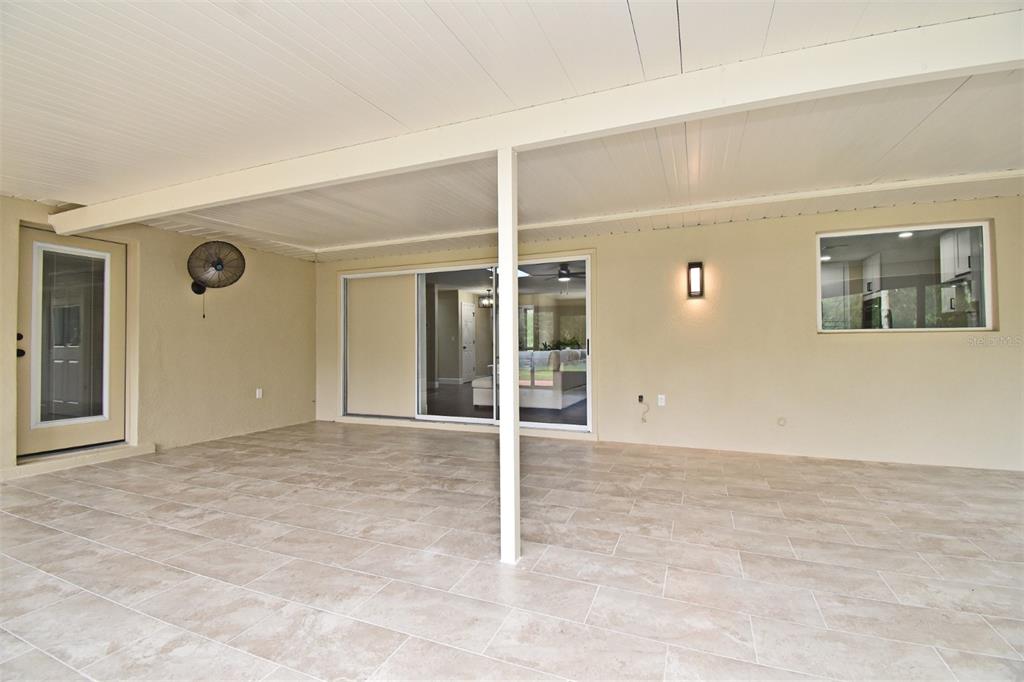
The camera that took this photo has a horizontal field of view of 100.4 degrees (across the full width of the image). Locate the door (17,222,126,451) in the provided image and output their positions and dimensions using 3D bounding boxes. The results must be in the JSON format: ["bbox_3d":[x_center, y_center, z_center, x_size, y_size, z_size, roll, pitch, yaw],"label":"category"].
[{"bbox_3d":[-4.245,0.004,4.130,0.060,2.030,0.810,-1,-1,26],"label":"door"}]

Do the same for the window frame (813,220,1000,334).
[{"bbox_3d":[3.636,-0.572,4.013,1.310,0.970,0.100,-1,-1,21],"label":"window frame"}]

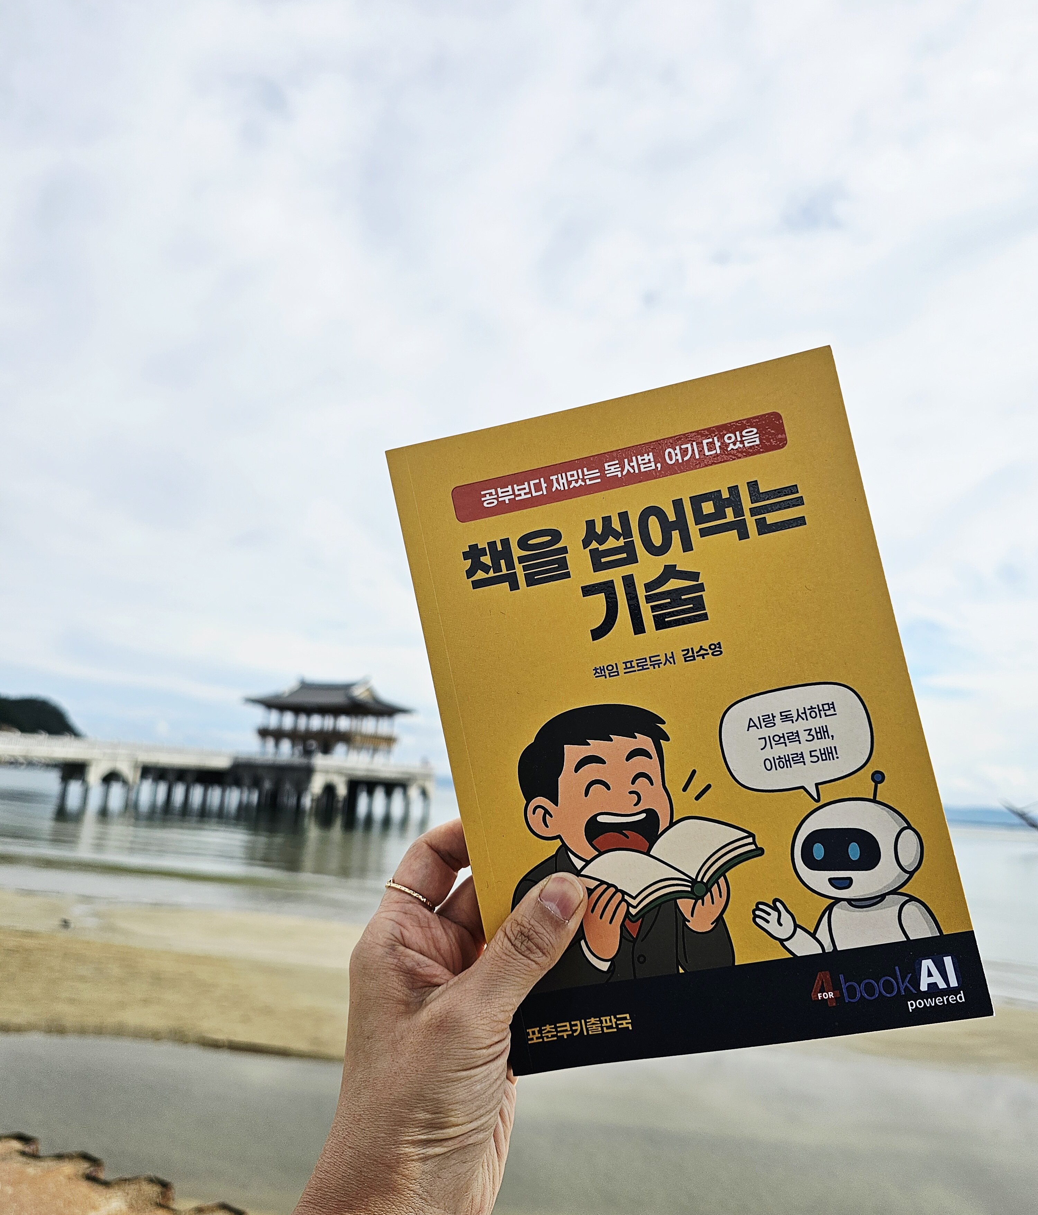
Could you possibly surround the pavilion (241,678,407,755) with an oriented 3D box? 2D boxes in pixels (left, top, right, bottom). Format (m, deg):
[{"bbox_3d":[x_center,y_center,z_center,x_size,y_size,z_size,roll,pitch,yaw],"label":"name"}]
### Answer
[{"bbox_3d":[-23.632,14.041,113.864,18.083,11.021,11.181,-3,-13,32],"label":"pavilion"}]

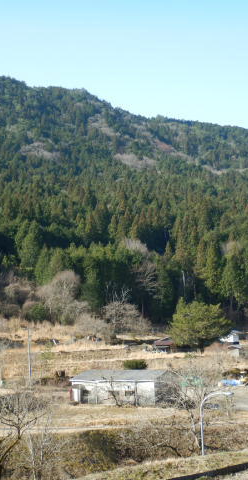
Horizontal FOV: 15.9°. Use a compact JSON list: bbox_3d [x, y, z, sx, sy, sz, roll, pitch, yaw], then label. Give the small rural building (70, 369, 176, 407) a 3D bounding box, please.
[{"bbox_3d":[0.620,20.060,122.170,12.580,4.190,9.070,-5,-6,29],"label":"small rural building"}]

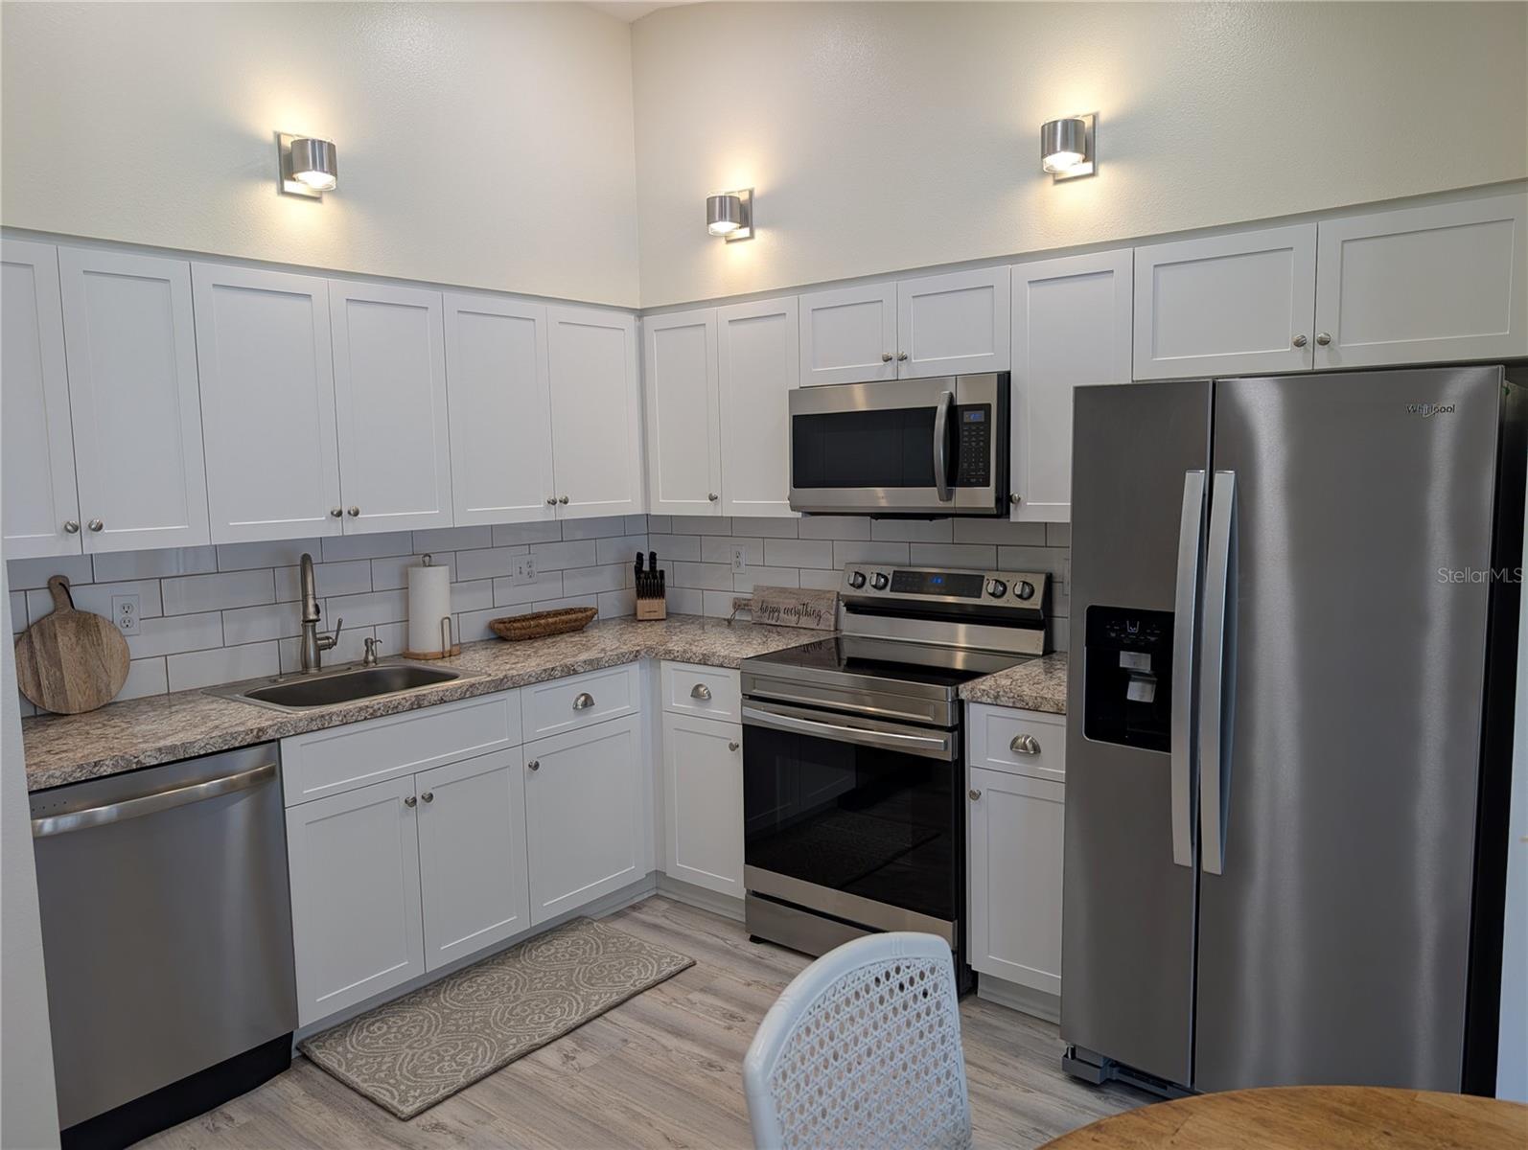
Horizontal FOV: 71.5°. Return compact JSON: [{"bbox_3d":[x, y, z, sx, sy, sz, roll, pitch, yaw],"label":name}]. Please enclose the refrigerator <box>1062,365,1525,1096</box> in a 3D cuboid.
[{"bbox_3d":[1.270,0.396,2.572,0.832,1.705,0.810,4,8,39],"label":"refrigerator"}]

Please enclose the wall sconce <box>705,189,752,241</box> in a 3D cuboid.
[{"bbox_3d":[-0.126,-1.223,3.583,0.127,0.166,0.135,4,8,39],"label":"wall sconce"}]

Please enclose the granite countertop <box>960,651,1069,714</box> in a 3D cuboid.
[{"bbox_3d":[0.870,0.307,3.030,0.352,0.048,0.637,4,8,39],"label":"granite countertop"}]

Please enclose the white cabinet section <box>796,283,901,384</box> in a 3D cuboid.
[{"bbox_3d":[0.369,-0.778,3.526,0.383,0.296,0.325,4,8,39],"label":"white cabinet section"}]

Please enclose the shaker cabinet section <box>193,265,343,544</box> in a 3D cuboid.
[{"bbox_3d":[-1.479,-0.469,3.023,0.325,0.731,0.375,4,8,39],"label":"shaker cabinet section"}]

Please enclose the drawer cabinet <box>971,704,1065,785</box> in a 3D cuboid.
[{"bbox_3d":[0.851,0.421,3.007,0.312,0.178,0.528,4,8,39],"label":"drawer cabinet"}]

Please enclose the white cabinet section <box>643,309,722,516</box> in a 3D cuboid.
[{"bbox_3d":[-0.195,-0.600,4.012,0.367,0.731,0.325,4,8,39],"label":"white cabinet section"}]

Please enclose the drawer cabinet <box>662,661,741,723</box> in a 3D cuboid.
[{"bbox_3d":[-0.038,0.365,3.722,0.380,0.178,0.528,4,8,39],"label":"drawer cabinet"}]

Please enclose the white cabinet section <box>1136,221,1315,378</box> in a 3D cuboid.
[{"bbox_3d":[1.256,-0.695,2.807,0.438,0.345,0.325,4,8,39],"label":"white cabinet section"}]

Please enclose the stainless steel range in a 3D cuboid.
[{"bbox_3d":[0.411,0.591,3.377,0.757,1.185,0.690,4,8,39],"label":"stainless steel range"}]

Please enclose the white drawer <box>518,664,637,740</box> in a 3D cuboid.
[{"bbox_3d":[-0.737,0.401,3.578,0.450,0.177,0.503,4,8,39],"label":"white drawer"}]

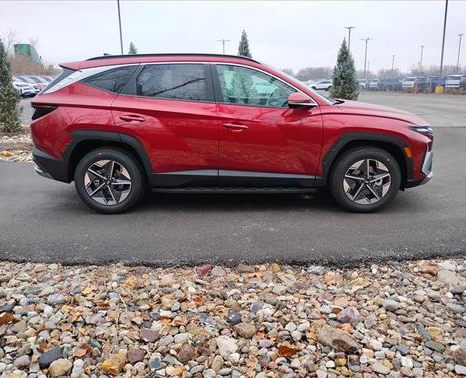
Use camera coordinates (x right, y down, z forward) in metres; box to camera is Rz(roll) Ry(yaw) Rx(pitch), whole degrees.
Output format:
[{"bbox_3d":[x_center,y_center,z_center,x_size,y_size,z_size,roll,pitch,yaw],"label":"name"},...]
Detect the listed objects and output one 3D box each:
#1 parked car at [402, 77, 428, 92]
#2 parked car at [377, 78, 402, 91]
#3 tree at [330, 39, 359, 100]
[{"bbox_3d":[22.054,-12.499,49.000,4.800,1.820,1.950,-7,16,-24],"label":"parked car"},{"bbox_3d":[22.160,-14.540,57.000,4.700,1.720,1.900,-7,16,-24],"label":"parked car"},{"bbox_3d":[3.141,-2.905,11.499,0.920,2.530,0.920,0,15,0],"label":"tree"}]

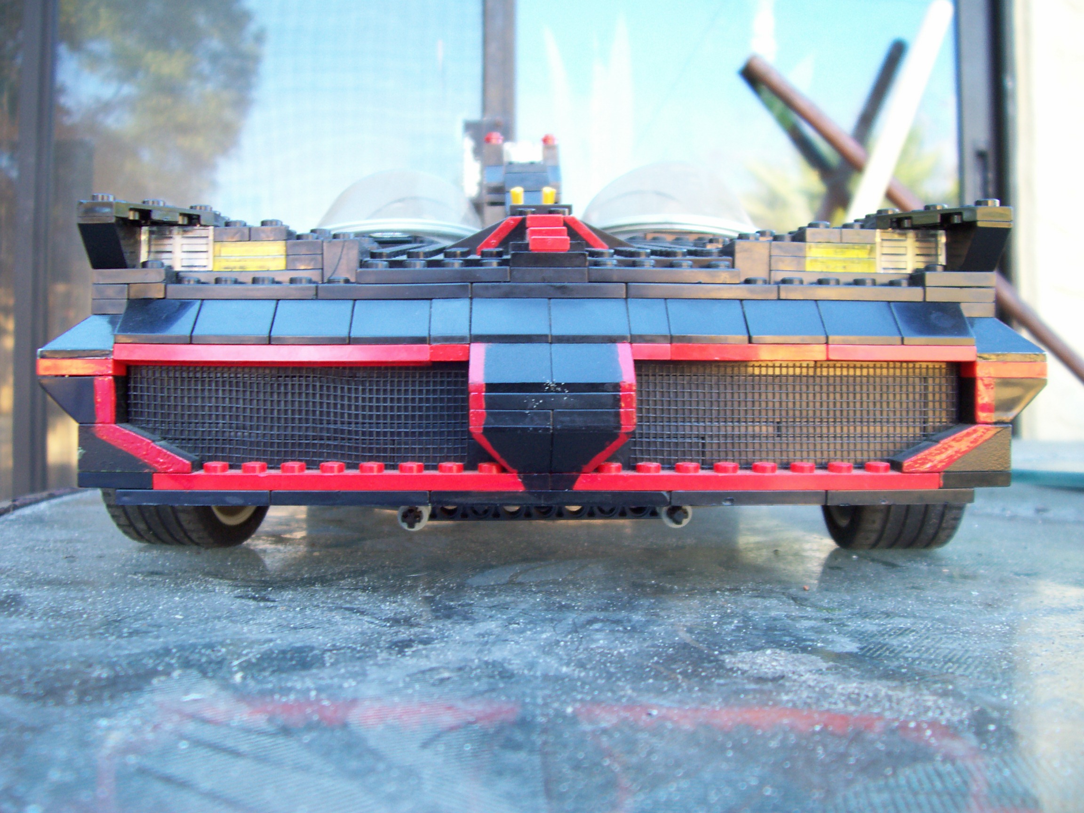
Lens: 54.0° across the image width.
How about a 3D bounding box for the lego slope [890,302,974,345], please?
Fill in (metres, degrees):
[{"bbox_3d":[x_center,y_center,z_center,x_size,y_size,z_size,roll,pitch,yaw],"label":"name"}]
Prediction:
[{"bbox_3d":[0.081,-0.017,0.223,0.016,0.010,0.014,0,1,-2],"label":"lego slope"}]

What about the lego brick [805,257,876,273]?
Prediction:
[{"bbox_3d":[0.065,-0.031,0.235,0.016,0.003,0.008,0,1,-2],"label":"lego brick"}]

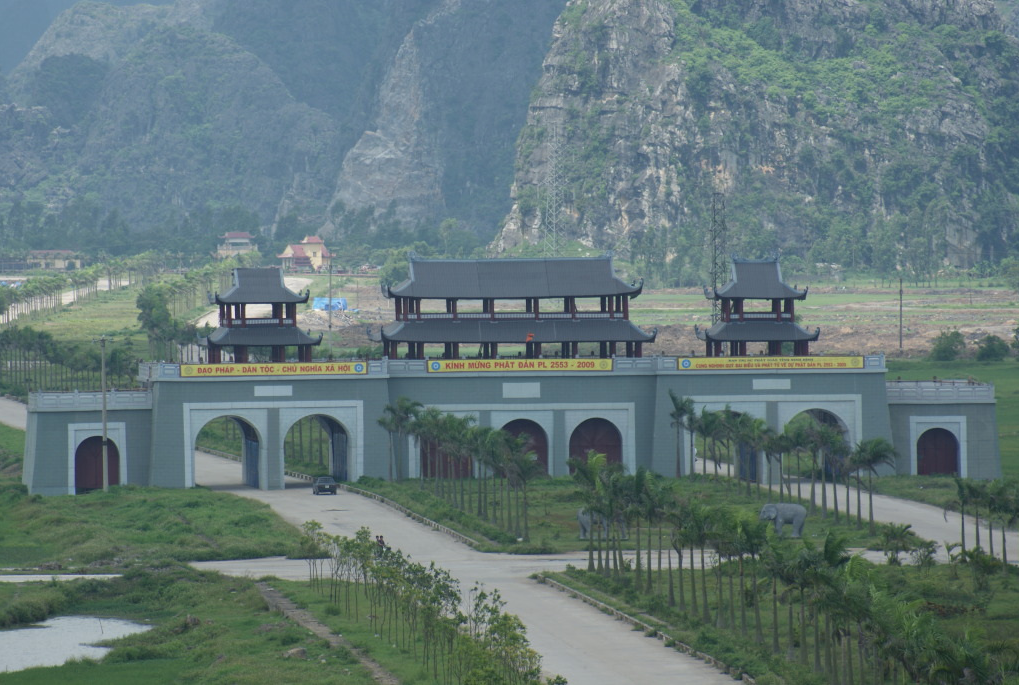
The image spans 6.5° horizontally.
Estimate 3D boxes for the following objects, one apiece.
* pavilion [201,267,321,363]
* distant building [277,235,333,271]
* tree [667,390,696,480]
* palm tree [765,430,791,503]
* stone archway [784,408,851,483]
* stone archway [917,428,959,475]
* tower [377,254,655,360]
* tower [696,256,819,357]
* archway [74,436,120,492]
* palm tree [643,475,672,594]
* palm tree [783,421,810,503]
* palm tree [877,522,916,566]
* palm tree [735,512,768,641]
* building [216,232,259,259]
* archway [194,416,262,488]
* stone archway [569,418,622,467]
[{"bbox_3d":[-20.758,-2.103,754.000,9.700,8.580,7.200,-1,1,-6],"label":"pavilion"},{"bbox_3d":[-53.751,-23.073,2350.000,14.000,9.440,11.000,-1,1,-18],"label":"distant building"},{"bbox_3d":[14.339,7.689,745.000,2.240,7.400,2.300,-1,1,0],"label":"tree"},{"bbox_3d":[21.302,10.018,709.764,2.200,6.096,2.200,0,1,0],"label":"palm tree"},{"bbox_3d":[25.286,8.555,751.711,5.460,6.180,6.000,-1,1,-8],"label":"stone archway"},{"bbox_3d":[35.384,9.075,753.231,3.490,3.860,3.000,-1,1,-8],"label":"stone archway"},{"bbox_3d":[0.327,-2.795,764.275,23.717,9.554,6.500,-1,1,-10],"label":"tower"},{"bbox_3d":[21.626,-2.828,780.000,9.900,9.200,8.200,-1,1,-6],"label":"tower"},{"bbox_3d":[-34.736,10.268,754.458,3.812,4.837,1.500,-1,1,-10],"label":"archway"},{"bbox_3d":[9.074,11.822,551.756,2.200,7.270,2.200,-1,1,0],"label":"palm tree"},{"bbox_3d":[22.492,9.662,701.177,2.400,7.118,2.400,0,1,0],"label":"palm tree"},{"bbox_3d":[26.127,13.586,604.299,2.600,2.899,2.600,0,1,0],"label":"palm tree"},{"bbox_3d":[13.393,12.979,495.000,1.930,7.180,2.100,-1,1,0],"label":"palm tree"},{"bbox_3d":[-74.353,-25.695,2450.000,11.480,8.750,8.000,-1,1,-2],"label":"building"},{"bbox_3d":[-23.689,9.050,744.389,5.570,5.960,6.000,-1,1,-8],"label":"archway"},{"bbox_3d":[7.202,8.887,755.000,4.460,4.970,2.200,-1,1,-6],"label":"stone archway"}]

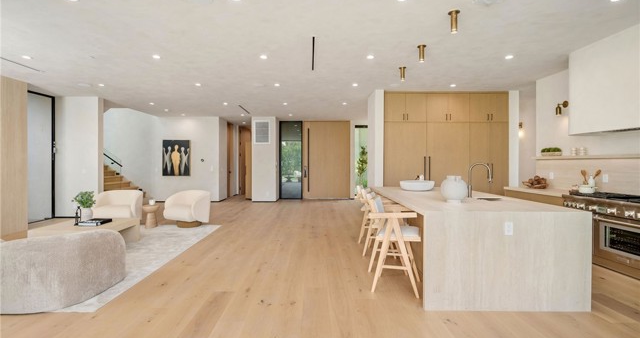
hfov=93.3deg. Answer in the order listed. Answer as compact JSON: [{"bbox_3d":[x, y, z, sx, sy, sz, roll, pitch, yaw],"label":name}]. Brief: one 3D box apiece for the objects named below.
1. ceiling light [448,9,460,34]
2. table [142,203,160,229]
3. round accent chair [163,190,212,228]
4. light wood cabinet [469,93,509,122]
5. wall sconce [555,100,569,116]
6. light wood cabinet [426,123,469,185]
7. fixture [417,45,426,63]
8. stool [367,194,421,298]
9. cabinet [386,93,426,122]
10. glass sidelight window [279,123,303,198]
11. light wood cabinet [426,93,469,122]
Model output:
[{"bbox_3d":[1.472,-1.608,3.319,0.133,0.225,0.133,0,1,0],"label":"ceiling light"},{"bbox_3d":[-3.539,1.001,6.344,0.350,0.455,0.350,0,1,-1],"label":"table"},{"bbox_3d":[-2.900,0.883,6.697,0.900,0.730,0.840,0,1,25],"label":"round accent chair"},{"bbox_3d":[3.866,-1.416,7.206,0.892,0.674,0.600,0,1,0],"label":"light wood cabinet"},{"bbox_3d":[4.241,-1.062,5.309,0.179,0.261,0.125,0,1,0],"label":"wall sconce"},{"bbox_3d":[2.817,0.079,6.994,0.949,2.221,0.620,0,1,-1],"label":"light wood cabinet"},{"bbox_3d":[1.442,-1.629,4.282,0.128,0.218,0.128,0,1,0],"label":"fixture"},{"bbox_3d":[0.822,0.795,3.336,0.540,1.010,0.520,1,1,20],"label":"stool"},{"bbox_3d":[1.963,-1.416,7.206,0.961,0.674,0.600,0,1,0],"label":"cabinet"},{"bbox_3d":[-1.096,-0.345,11.700,0.870,3.020,0.100,0,1,-2],"label":"glass sidelight window"},{"bbox_3d":[2.823,-1.355,6.971,0.949,0.648,0.620,0,1,-1],"label":"light wood cabinet"}]

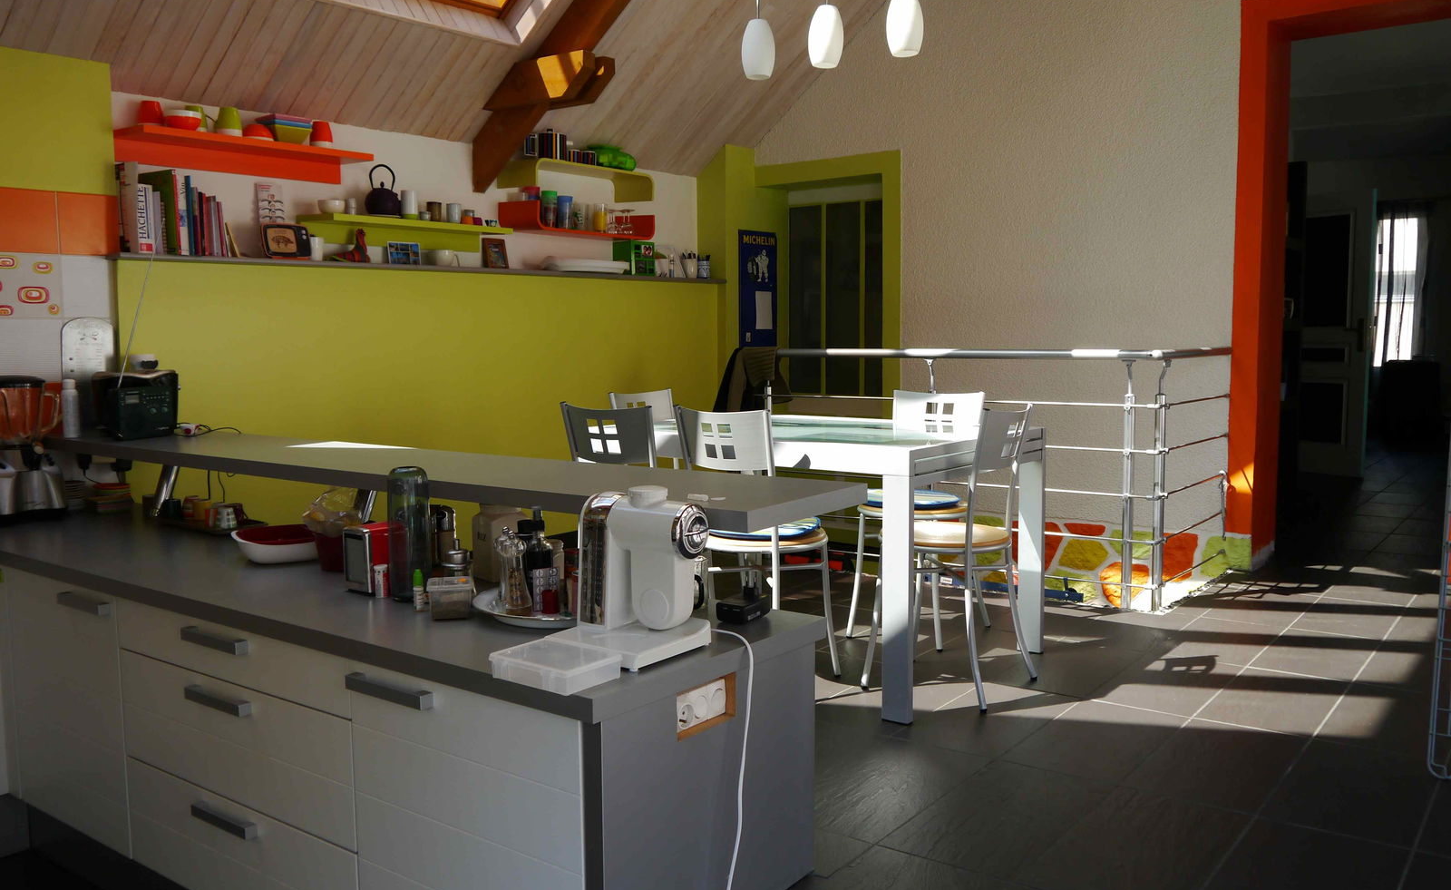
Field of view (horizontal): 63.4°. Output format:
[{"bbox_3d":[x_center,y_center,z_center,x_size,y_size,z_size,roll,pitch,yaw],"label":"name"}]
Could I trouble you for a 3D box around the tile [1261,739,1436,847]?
[{"bbox_3d":[1.442,0.786,2.679,0.298,0.010,0.600,3,6,37],"label":"tile"}]

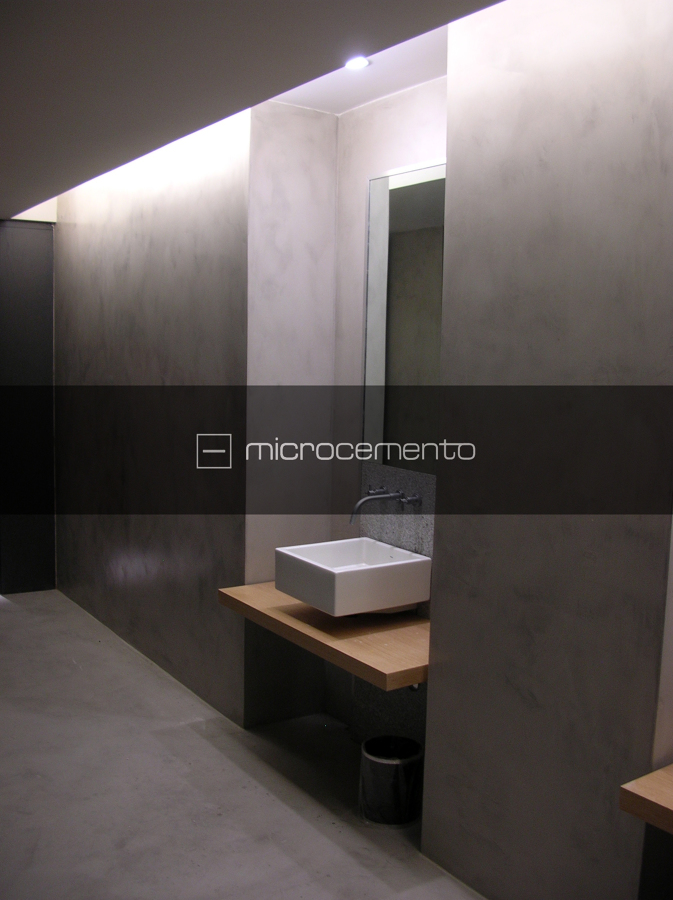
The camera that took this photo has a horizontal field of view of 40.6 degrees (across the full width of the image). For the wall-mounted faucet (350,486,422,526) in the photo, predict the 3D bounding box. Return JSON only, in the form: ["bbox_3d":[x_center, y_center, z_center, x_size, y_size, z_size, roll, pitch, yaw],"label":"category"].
[{"bbox_3d":[0.159,0.208,3.436,0.243,0.127,0.273,-3,7,-34],"label":"wall-mounted faucet"}]

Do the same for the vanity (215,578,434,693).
[{"bbox_3d":[0.053,0.640,3.366,0.513,0.055,1.142,-3,7,-34],"label":"vanity"}]

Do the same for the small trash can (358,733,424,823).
[{"bbox_3d":[0.193,1.143,3.162,0.218,0.215,0.218,1,6,0],"label":"small trash can"}]

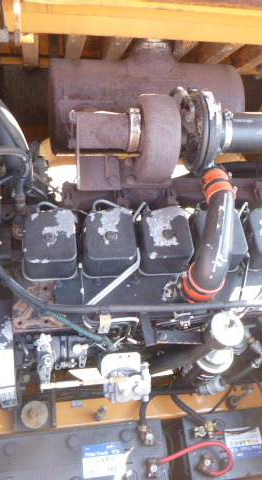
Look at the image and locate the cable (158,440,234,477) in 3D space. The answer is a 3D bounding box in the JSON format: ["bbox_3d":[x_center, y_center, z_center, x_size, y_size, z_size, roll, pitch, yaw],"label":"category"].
[{"bbox_3d":[0.164,0.558,1.165,0.187,0.045,0.085,-2,59,-13],"label":"cable"}]

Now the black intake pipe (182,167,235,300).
[{"bbox_3d":[0.158,-0.012,0.945,0.115,0.160,0.255,-2,59,-13],"label":"black intake pipe"}]

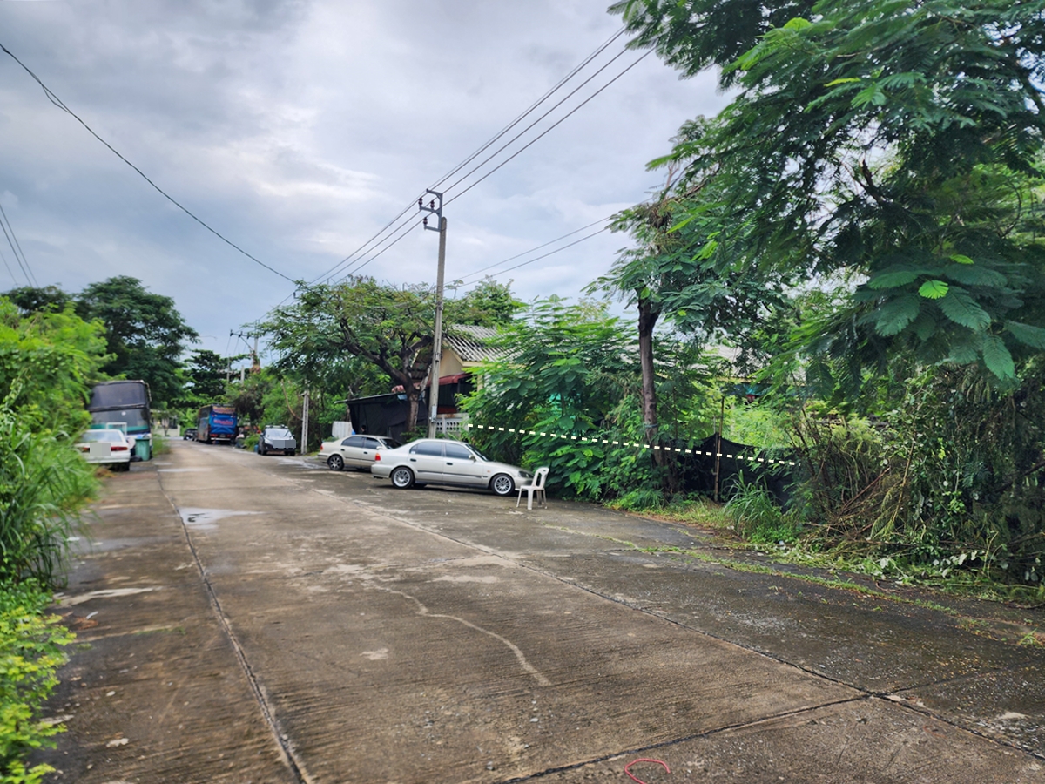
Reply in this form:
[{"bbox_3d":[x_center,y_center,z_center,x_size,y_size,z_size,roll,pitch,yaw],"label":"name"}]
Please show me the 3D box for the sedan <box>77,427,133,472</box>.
[{"bbox_3d":[-15.066,2.056,25.001,1.700,1.400,4.400,4,-5,-29],"label":"sedan"}]

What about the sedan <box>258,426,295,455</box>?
[{"bbox_3d":[-14.718,2.870,41.328,1.780,1.660,4.400,4,-4,-26],"label":"sedan"}]

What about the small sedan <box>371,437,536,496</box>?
[{"bbox_3d":[-1.757,1.936,18.603,4.450,1.380,1.690,4,-4,5],"label":"small sedan"}]

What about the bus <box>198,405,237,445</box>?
[{"bbox_3d":[-31.077,3.355,70.625,2.500,3.600,11.500,4,-5,-29],"label":"bus"}]

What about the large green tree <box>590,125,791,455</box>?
[{"bbox_3d":[3.805,-1.662,16.308,4.800,8.950,4.800,4,-5,-29],"label":"large green tree"}]

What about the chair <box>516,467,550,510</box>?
[{"bbox_3d":[0.244,2.087,15.043,0.520,0.870,0.460,4,-4,-25],"label":"chair"}]

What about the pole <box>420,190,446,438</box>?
[{"bbox_3d":[-3.510,-2.260,26.708,0.950,10.820,0.300,4,-4,-29],"label":"pole"}]

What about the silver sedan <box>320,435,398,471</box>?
[{"bbox_3d":[-5.336,2.306,25.797,4.450,1.380,1.690,3,-4,16],"label":"silver sedan"}]

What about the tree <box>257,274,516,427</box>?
[{"bbox_3d":[-5.302,-0.764,29.780,10.500,8.120,10.000,4,-5,-29],"label":"tree"}]

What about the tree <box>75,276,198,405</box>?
[{"bbox_3d":[-26.276,-2.038,47.399,9.000,11.580,9.000,4,-5,-29],"label":"tree"}]

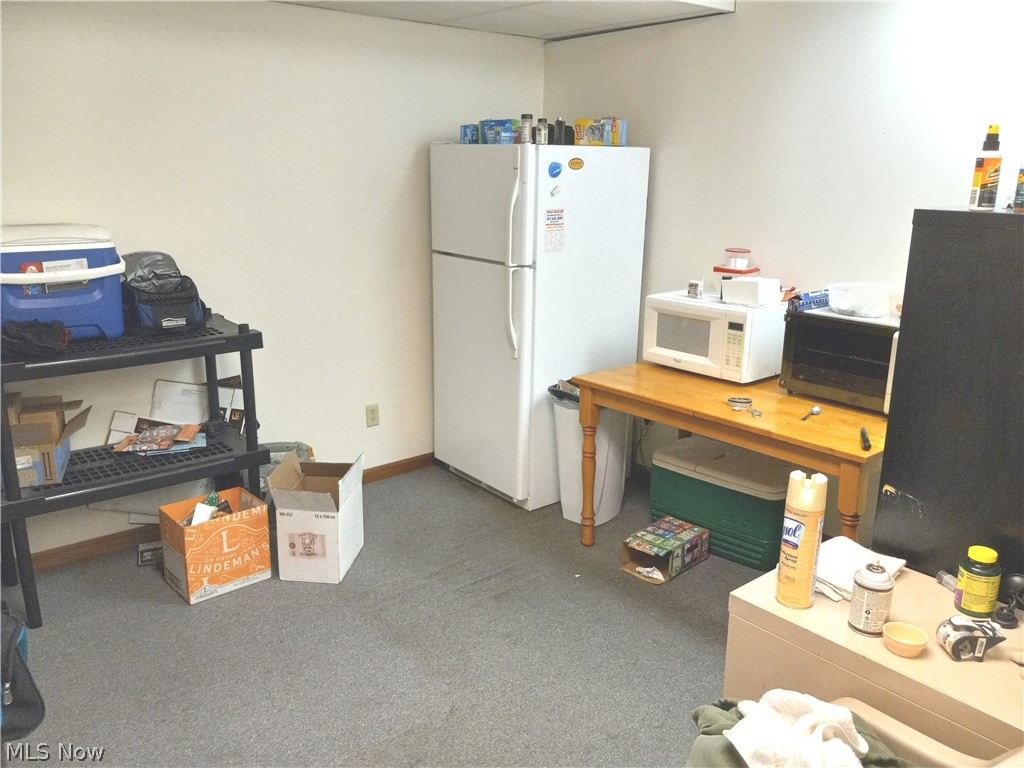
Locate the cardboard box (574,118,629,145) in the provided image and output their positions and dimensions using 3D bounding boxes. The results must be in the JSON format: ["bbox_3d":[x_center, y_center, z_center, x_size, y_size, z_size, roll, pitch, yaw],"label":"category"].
[{"bbox_3d":[0.410,-1.167,3.736,0.150,0.128,0.190,-12,20,-39],"label":"cardboard box"}]

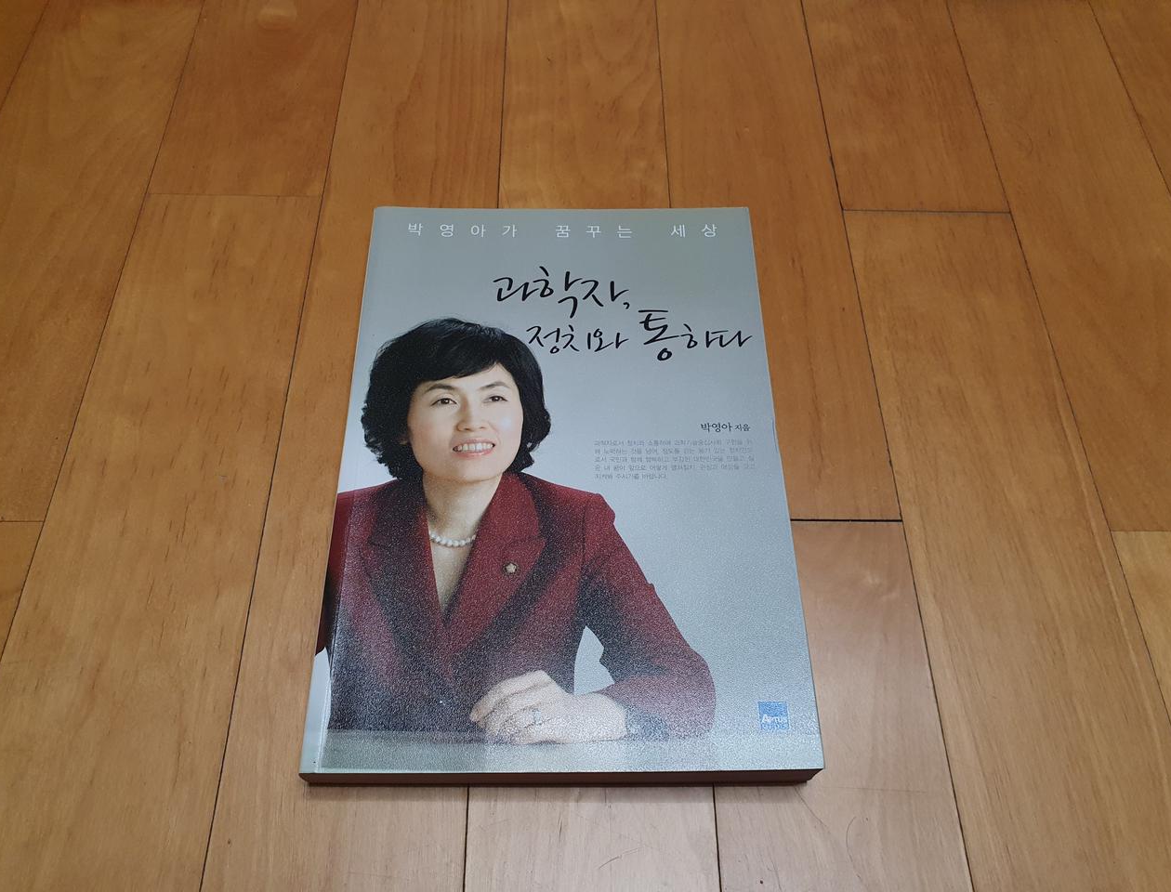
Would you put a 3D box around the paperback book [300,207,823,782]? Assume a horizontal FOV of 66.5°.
[{"bbox_3d":[-0.008,0.003,0.320,0.153,0.017,0.220,0,62,-2],"label":"paperback book"}]

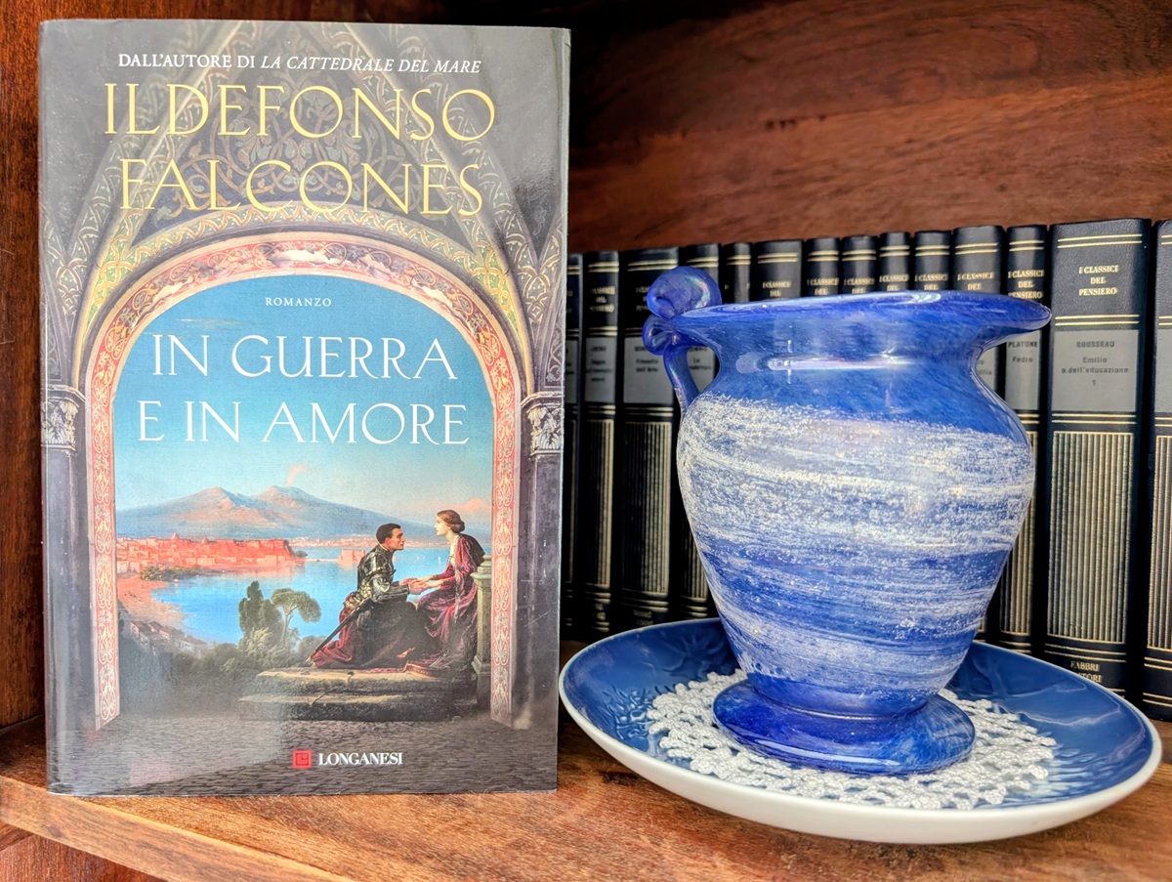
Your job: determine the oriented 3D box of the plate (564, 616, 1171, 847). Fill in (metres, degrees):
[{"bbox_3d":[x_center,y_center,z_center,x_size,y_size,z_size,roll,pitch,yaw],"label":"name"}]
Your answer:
[{"bbox_3d":[0.081,0.091,0.273,0.180,0.022,0.180,0,2,0],"label":"plate"}]

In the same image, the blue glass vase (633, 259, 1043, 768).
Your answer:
[{"bbox_3d":[0.079,0.015,0.277,0.137,0.154,0.117,2,2,33],"label":"blue glass vase"}]

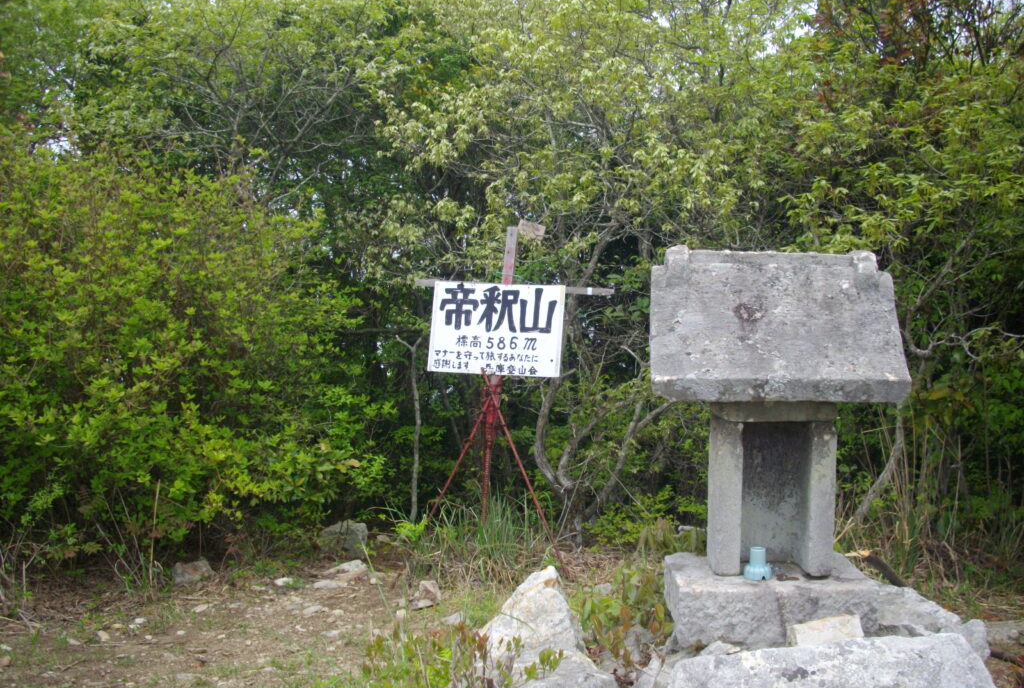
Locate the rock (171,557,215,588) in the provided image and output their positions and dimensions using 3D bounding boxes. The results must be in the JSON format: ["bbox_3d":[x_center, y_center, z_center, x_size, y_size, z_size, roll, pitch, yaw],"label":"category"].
[{"bbox_3d":[-1.370,0.983,4.709,0.160,0.100,0.130,0,6,0],"label":"rock"}]

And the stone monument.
[{"bbox_3d":[0.735,0.184,3.227,0.700,0.925,0.530,0,6,1],"label":"stone monument"}]

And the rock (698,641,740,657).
[{"bbox_3d":[0.558,0.821,2.942,0.110,0.050,0.085,0,6,0],"label":"rock"}]

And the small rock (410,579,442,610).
[{"bbox_3d":[-0.343,1.005,4.389,0.125,0.105,0.110,0,6,0],"label":"small rock"}]

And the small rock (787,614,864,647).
[{"bbox_3d":[0.847,0.780,2.958,0.190,0.085,0.110,0,6,0],"label":"small rock"}]

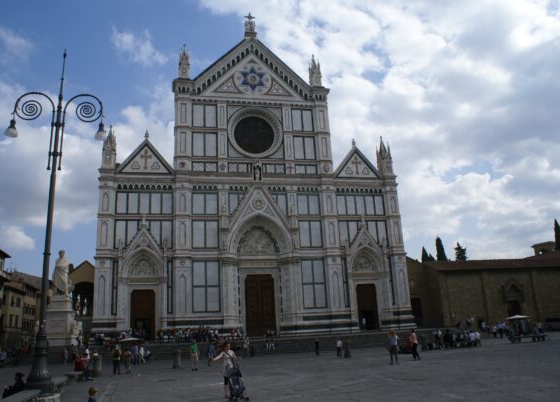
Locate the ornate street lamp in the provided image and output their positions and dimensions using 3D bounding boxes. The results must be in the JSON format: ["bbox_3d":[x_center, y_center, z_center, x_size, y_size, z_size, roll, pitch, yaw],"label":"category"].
[{"bbox_3d":[-7.710,0.100,15.313,3.400,11.962,0.850,1,-16,-12],"label":"ornate street lamp"}]

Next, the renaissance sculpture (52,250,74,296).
[{"bbox_3d":[-23.480,7.783,48.655,1.850,4.855,1.500,1,-16,-12],"label":"renaissance sculpture"}]

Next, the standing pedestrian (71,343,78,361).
[{"bbox_3d":[-20.390,14.964,44.720,0.550,1.632,0.420,1,-16,-12],"label":"standing pedestrian"}]

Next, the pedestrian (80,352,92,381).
[{"bbox_3d":[-9.068,7.750,21.068,0.650,1.400,0.600,-3,-16,-2],"label":"pedestrian"}]

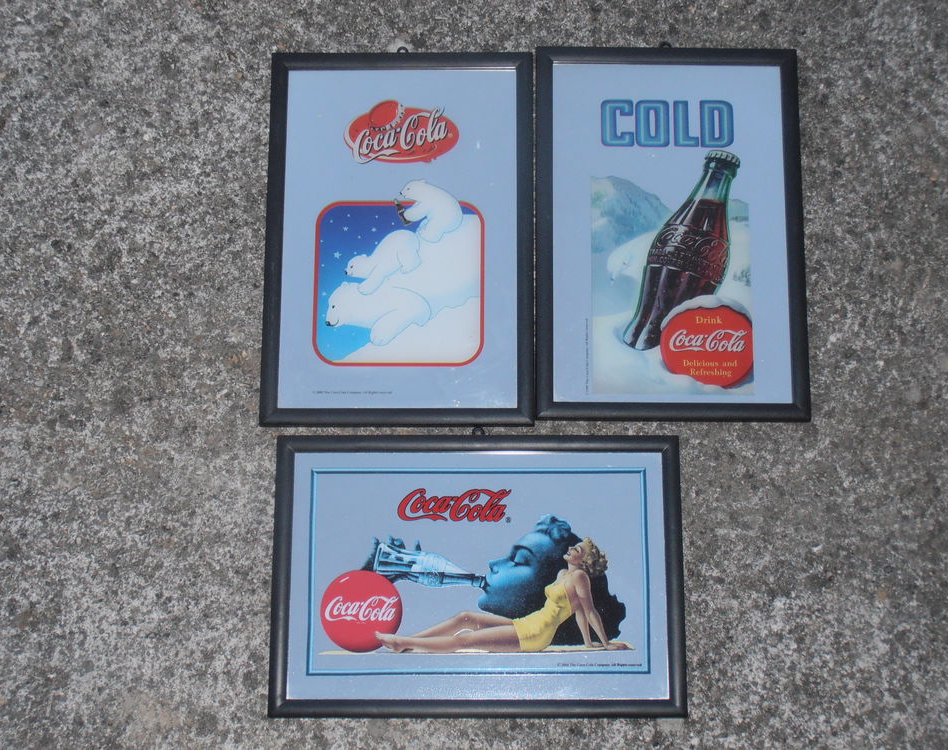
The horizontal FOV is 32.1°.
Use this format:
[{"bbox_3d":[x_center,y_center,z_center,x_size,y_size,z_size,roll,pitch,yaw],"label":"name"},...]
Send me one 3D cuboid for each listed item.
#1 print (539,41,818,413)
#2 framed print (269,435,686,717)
[{"bbox_3d":[0.161,-0.119,1.351,0.220,0.015,0.320,0,77,0],"label":"print"},{"bbox_3d":[0.003,0.155,1.285,0.320,0.015,0.220,0,77,0],"label":"framed print"}]

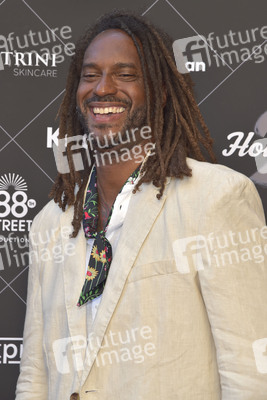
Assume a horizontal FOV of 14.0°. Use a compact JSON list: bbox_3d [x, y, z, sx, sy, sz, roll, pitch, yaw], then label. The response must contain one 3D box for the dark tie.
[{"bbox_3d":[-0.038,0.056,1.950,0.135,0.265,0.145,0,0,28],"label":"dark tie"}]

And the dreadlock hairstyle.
[{"bbox_3d":[0.000,-0.141,1.990,0.300,0.410,0.270,0,0,22],"label":"dreadlock hairstyle"}]

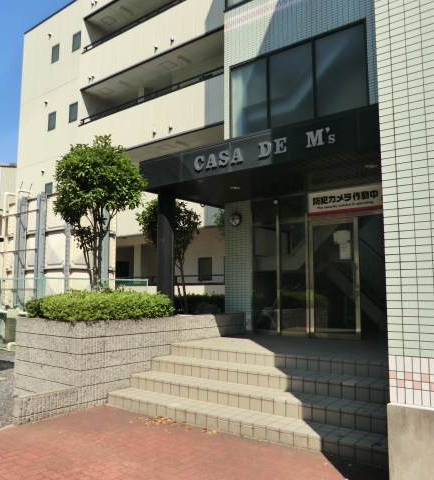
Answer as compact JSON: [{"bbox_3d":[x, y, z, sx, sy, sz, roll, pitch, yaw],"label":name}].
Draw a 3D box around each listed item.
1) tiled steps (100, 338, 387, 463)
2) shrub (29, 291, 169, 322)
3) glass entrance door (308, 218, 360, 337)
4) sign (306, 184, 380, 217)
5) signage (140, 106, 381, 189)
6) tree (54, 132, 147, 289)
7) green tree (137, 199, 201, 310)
[{"bbox_3d":[1.048,1.835,5.941,3.840,0.700,3.170,-5,-9,37],"label":"tiled steps"},{"bbox_3d":[-1.750,0.985,6.802,1.580,0.420,1.750,-5,-9,37],"label":"shrub"},{"bbox_3d":[1.959,0.627,7.525,0.920,2.085,0.080,-5,-9,37],"label":"glass entrance door"},{"bbox_3d":[2.126,-0.670,7.471,1.270,0.380,0.060,-5,-9,37],"label":"sign"},{"bbox_3d":[0.434,-1.208,6.123,4.280,0.490,0.180,-5,-9,37],"label":"signage"},{"bbox_3d":[-1.835,-0.264,6.850,1.360,2.790,1.340,-5,-9,37],"label":"tree"},{"bbox_3d":[-0.915,0.333,8.255,1.160,2.030,1.130,0,-7,0],"label":"green tree"}]

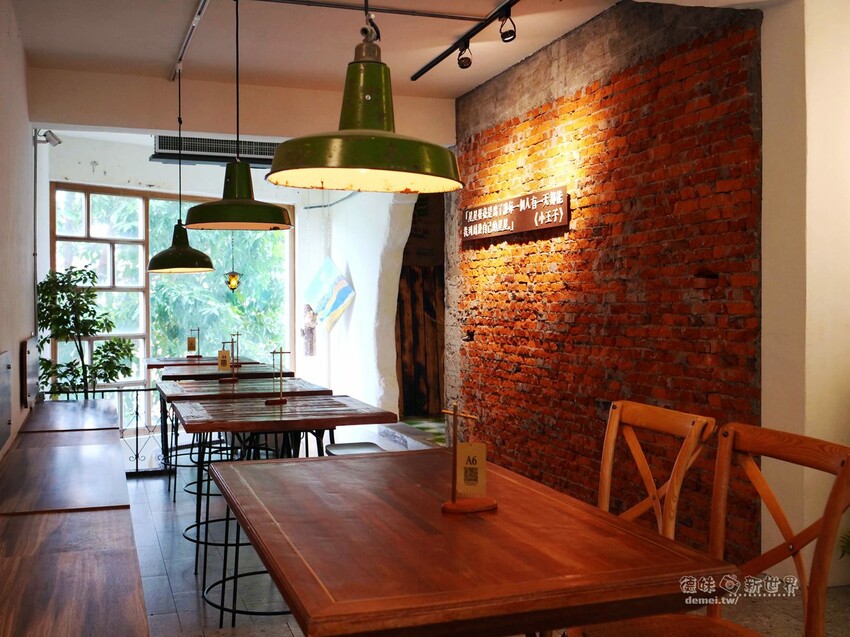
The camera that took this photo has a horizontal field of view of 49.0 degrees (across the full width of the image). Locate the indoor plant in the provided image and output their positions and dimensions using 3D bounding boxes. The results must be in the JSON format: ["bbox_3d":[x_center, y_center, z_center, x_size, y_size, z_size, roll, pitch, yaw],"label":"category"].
[{"bbox_3d":[-2.856,0.324,7.803,0.850,1.550,0.820,-1,1,-19],"label":"indoor plant"}]

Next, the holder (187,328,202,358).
[{"bbox_3d":[-1.548,0.165,6.262,0.100,0.210,0.055,-1,1,-19],"label":"holder"}]

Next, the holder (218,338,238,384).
[{"bbox_3d":[-1.005,0.217,4.778,0.115,0.225,0.060,-1,1,-22],"label":"holder"}]

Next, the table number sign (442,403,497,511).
[{"bbox_3d":[0.088,0.277,1.846,0.108,0.206,0.055,-1,1,-14],"label":"table number sign"}]

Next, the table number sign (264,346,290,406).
[{"bbox_3d":[-0.564,0.222,3.561,0.105,0.215,0.055,-1,1,-19],"label":"table number sign"}]

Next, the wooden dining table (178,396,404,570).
[{"bbox_3d":[-0.580,0.788,3.686,0.755,0.880,0.715,-1,1,-19],"label":"wooden dining table"}]

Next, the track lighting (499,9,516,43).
[{"bbox_3d":[0.442,-1.571,5.000,0.085,0.170,0.080,-1,1,-39],"label":"track lighting"}]

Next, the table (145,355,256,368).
[{"bbox_3d":[-1.603,0.738,6.617,0.745,0.880,0.745,-1,1,-19],"label":"table"}]

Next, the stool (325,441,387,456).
[{"bbox_3d":[-0.381,0.991,5.091,0.360,0.570,0.410,-1,1,-19],"label":"stool"}]

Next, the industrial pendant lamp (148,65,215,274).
[{"bbox_3d":[-1.780,-1.075,6.790,0.460,1.480,0.460,-1,1,-19],"label":"industrial pendant lamp"}]

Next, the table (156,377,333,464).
[{"bbox_3d":[-0.894,0.774,4.544,0.745,0.880,0.740,-1,1,-19],"label":"table"}]

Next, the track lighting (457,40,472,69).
[{"bbox_3d":[0.258,-1.724,6.092,0.098,0.170,0.098,-1,1,-19],"label":"track lighting"}]

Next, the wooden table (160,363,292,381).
[{"bbox_3d":[-1.144,0.716,5.265,0.693,0.850,0.632,-1,1,-19],"label":"wooden table"}]

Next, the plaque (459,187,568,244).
[{"bbox_3d":[0.619,-0.739,6.759,0.035,0.245,1.823,-1,1,-19],"label":"plaque"}]

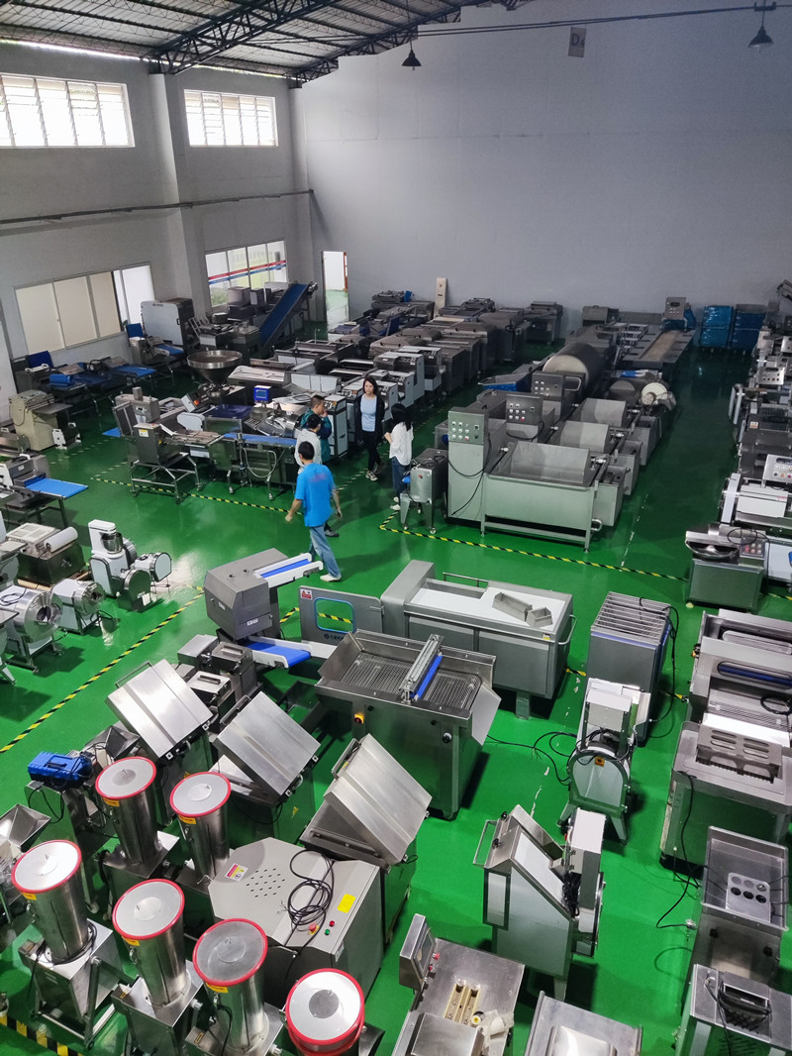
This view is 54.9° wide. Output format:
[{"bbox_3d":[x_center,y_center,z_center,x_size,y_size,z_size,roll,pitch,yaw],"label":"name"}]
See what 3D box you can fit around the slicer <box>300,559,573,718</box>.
[{"bbox_3d":[0.406,0.952,7.469,2.570,1.060,0.880,10,28,21],"label":"slicer"}]

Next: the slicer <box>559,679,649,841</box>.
[{"bbox_3d":[1.600,1.655,5.794,0.500,1.230,0.730,10,28,21],"label":"slicer"}]

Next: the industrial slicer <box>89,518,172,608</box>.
[{"bbox_3d":[-3.106,0.391,8.744,0.850,1.000,0.520,10,28,21],"label":"industrial slicer"}]

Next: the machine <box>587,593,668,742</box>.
[{"bbox_3d":[2.033,1.250,6.733,0.560,1.070,0.640,11,29,23],"label":"machine"}]

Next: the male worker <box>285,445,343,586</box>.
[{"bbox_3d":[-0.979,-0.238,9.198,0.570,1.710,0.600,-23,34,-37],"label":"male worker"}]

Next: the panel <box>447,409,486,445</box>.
[{"bbox_3d":[0.942,-1.318,9.884,0.470,0.410,0.180,10,28,21],"label":"panel"}]

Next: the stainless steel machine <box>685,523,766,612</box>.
[{"bbox_3d":[3.703,0.397,8.643,0.860,0.900,0.680,10,28,21],"label":"stainless steel machine"}]

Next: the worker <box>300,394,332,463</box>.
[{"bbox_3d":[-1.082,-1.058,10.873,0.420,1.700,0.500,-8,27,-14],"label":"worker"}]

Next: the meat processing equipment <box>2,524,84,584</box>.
[{"bbox_3d":[-4.239,0.289,9.195,0.620,0.640,0.580,10,28,21],"label":"meat processing equipment"}]

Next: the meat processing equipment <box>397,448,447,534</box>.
[{"bbox_3d":[0.411,-0.544,10.621,0.480,0.950,0.800,10,28,21],"label":"meat processing equipment"}]

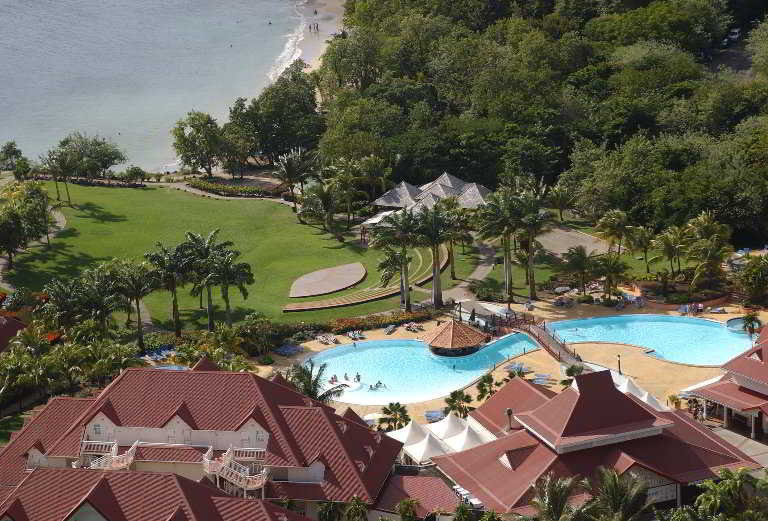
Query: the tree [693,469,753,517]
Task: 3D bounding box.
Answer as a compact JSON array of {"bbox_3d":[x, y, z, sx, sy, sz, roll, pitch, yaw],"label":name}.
[{"bbox_3d":[36.549,25.136,247.718,6.250,5.660,6.250,3,20,9],"label":"tree"}]

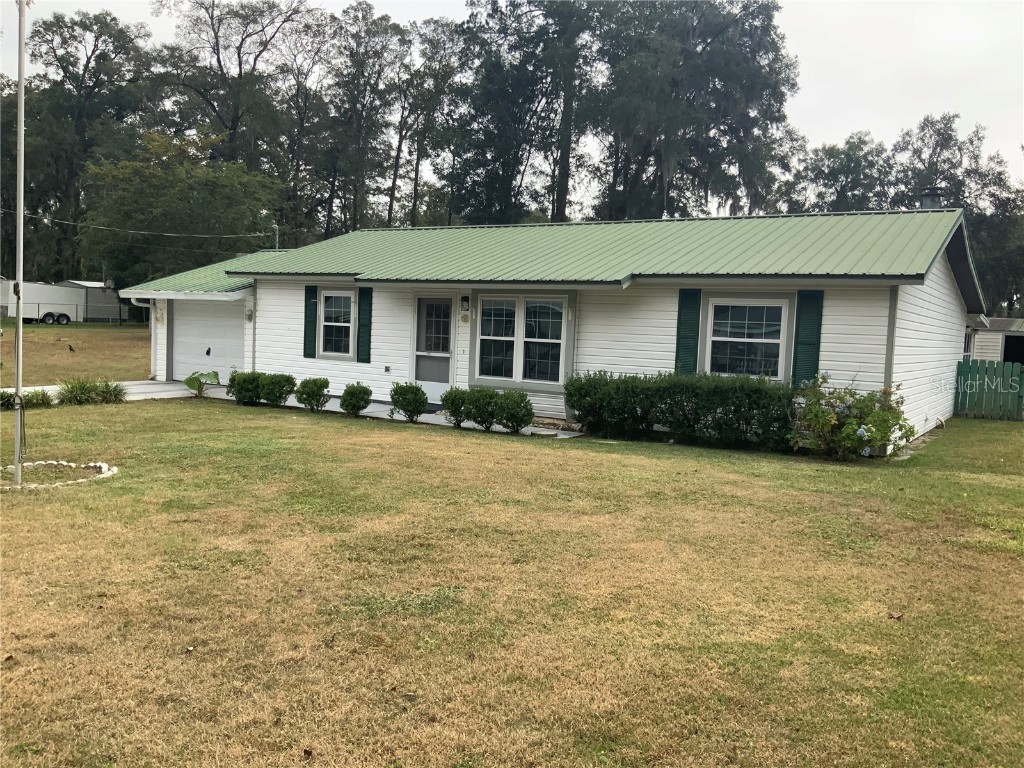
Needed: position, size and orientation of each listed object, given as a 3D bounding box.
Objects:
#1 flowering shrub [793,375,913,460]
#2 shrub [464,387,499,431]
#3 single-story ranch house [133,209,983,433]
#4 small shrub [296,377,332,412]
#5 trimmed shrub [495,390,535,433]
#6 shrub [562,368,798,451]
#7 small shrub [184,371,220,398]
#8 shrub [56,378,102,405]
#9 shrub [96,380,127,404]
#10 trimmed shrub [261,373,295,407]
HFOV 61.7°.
[{"bbox_3d":[4.556,0.459,11.492,1.480,1.100,1.050,5,4,33],"label":"flowering shrub"},{"bbox_3d":[-0.468,0.386,13.388,0.566,0.694,0.566,2,4,0],"label":"shrub"},{"bbox_3d":[0.698,-1.609,19.943,17.370,3.890,10.800,5,4,33],"label":"single-story ranch house"},{"bbox_3d":[-3.543,0.192,15.351,0.614,0.635,0.614,2,4,0],"label":"small shrub"},{"bbox_3d":[0.055,0.435,13.327,0.620,0.660,0.620,2,4,0],"label":"trimmed shrub"},{"bbox_3d":[2.427,0.366,12.653,3.400,1.020,0.900,5,4,33],"label":"shrub"},{"bbox_3d":[-6.142,0.010,17.010,0.683,0.516,0.580,5,4,32],"label":"small shrub"},{"bbox_3d":[-7.717,0.130,15.301,0.780,0.450,0.780,5,4,33],"label":"shrub"},{"bbox_3d":[-7.172,0.152,15.353,0.552,0.429,0.564,5,4,32],"label":"shrub"},{"bbox_3d":[-4.312,0.111,15.841,0.651,0.609,0.651,5,4,32],"label":"trimmed shrub"}]

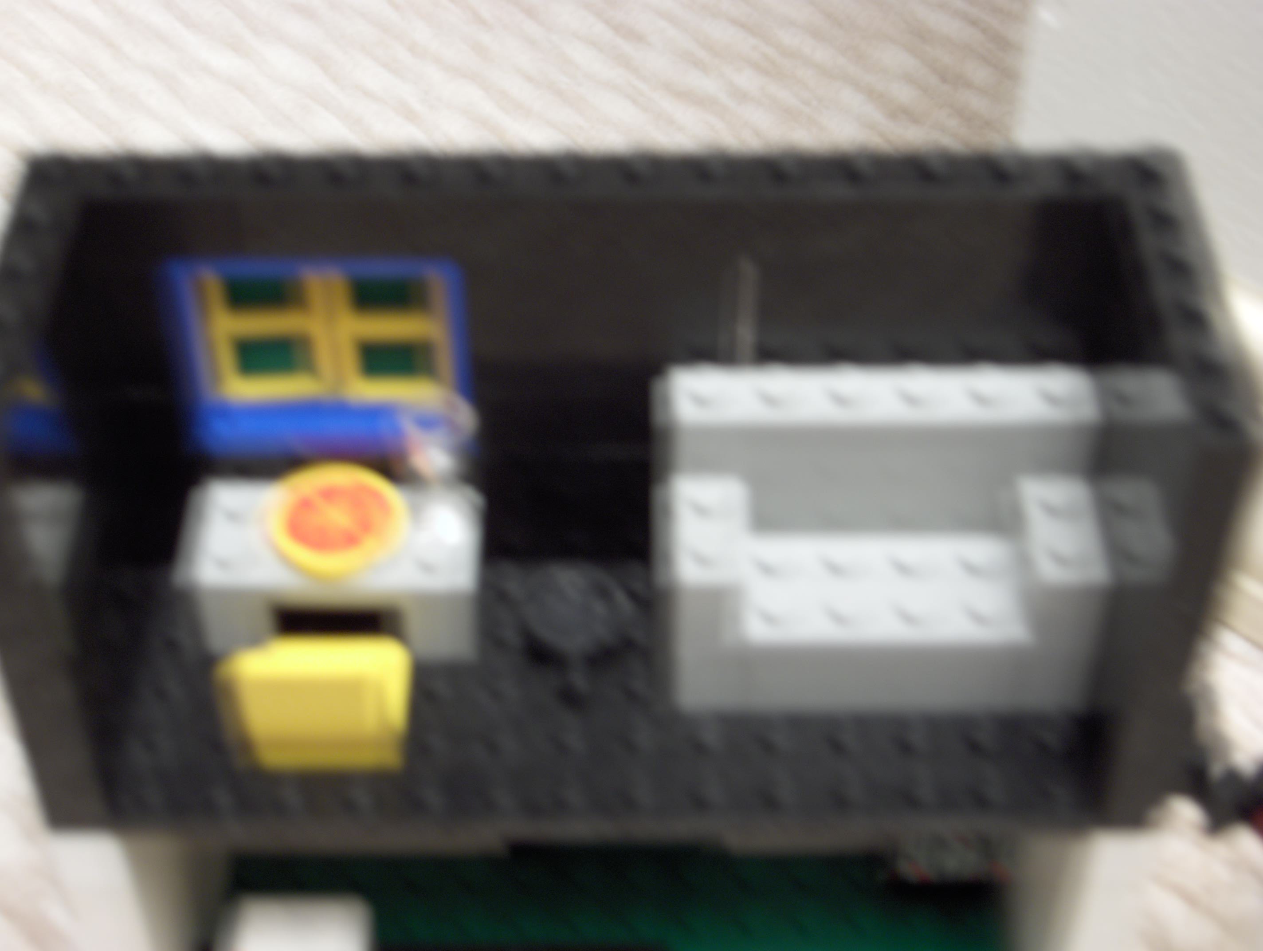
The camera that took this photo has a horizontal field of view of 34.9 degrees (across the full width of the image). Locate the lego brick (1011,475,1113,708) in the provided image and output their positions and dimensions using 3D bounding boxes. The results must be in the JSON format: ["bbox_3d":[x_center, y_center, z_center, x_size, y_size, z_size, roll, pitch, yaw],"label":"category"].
[{"bbox_3d":[0.049,0.013,0.234,0.008,0.024,0.016,0,44,2],"label":"lego brick"}]

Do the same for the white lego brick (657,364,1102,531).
[{"bbox_3d":[0.029,-0.003,0.235,0.048,0.021,0.008,0,44,2],"label":"white lego brick"}]

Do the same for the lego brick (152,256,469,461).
[{"bbox_3d":[-0.036,-0.016,0.237,0.032,0.029,0.008,0,44,2],"label":"lego brick"}]

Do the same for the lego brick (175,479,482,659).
[{"bbox_3d":[-0.035,0.011,0.246,0.032,0.015,0.016,0,44,2],"label":"lego brick"}]

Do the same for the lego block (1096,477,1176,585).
[{"bbox_3d":[0.057,0.009,0.229,0.008,0.011,0.016,0,44,2],"label":"lego block"}]

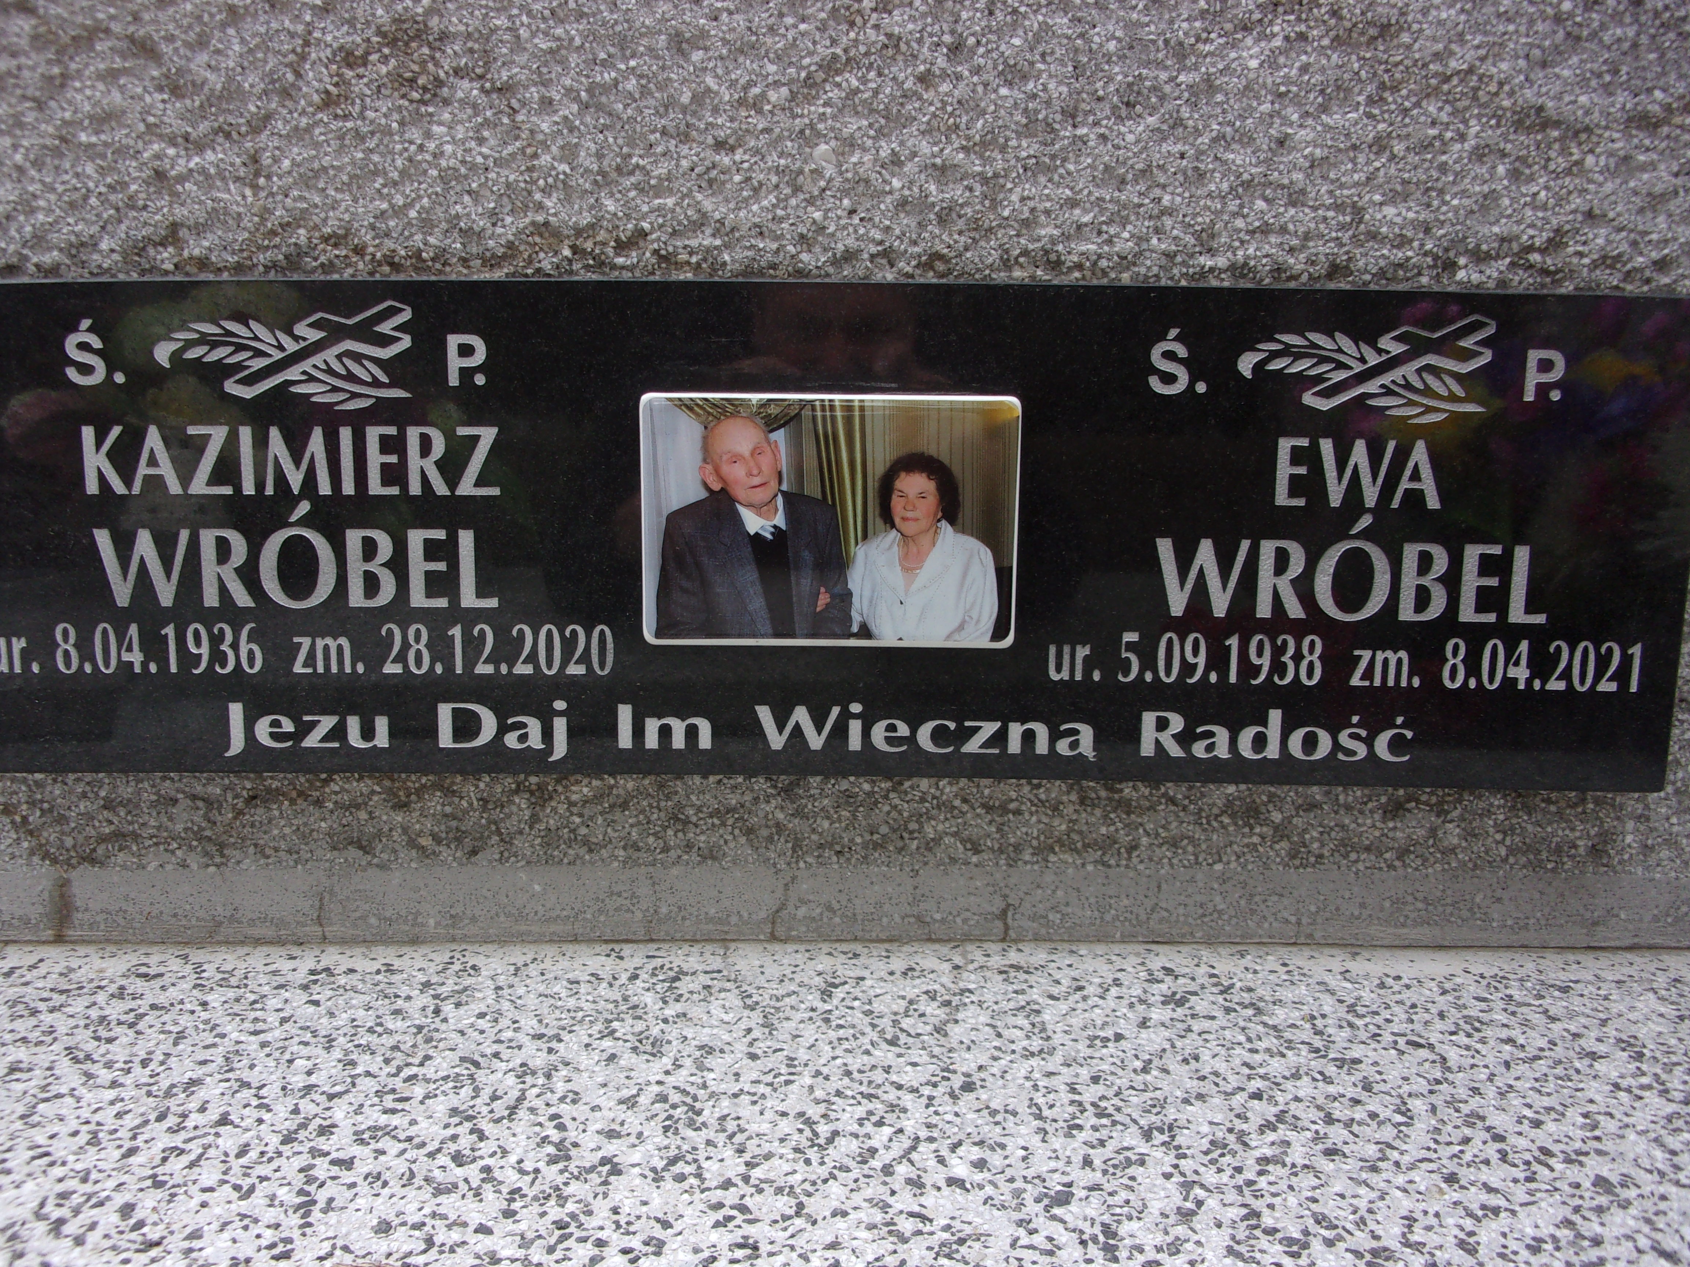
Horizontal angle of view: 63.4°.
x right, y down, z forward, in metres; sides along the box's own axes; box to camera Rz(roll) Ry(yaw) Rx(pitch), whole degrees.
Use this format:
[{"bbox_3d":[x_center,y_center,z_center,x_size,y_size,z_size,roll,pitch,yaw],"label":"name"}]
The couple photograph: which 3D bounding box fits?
[{"bbox_3d":[-0.006,-0.044,0.548,0.151,0.101,0.009,1,10,0],"label":"couple photograph"}]

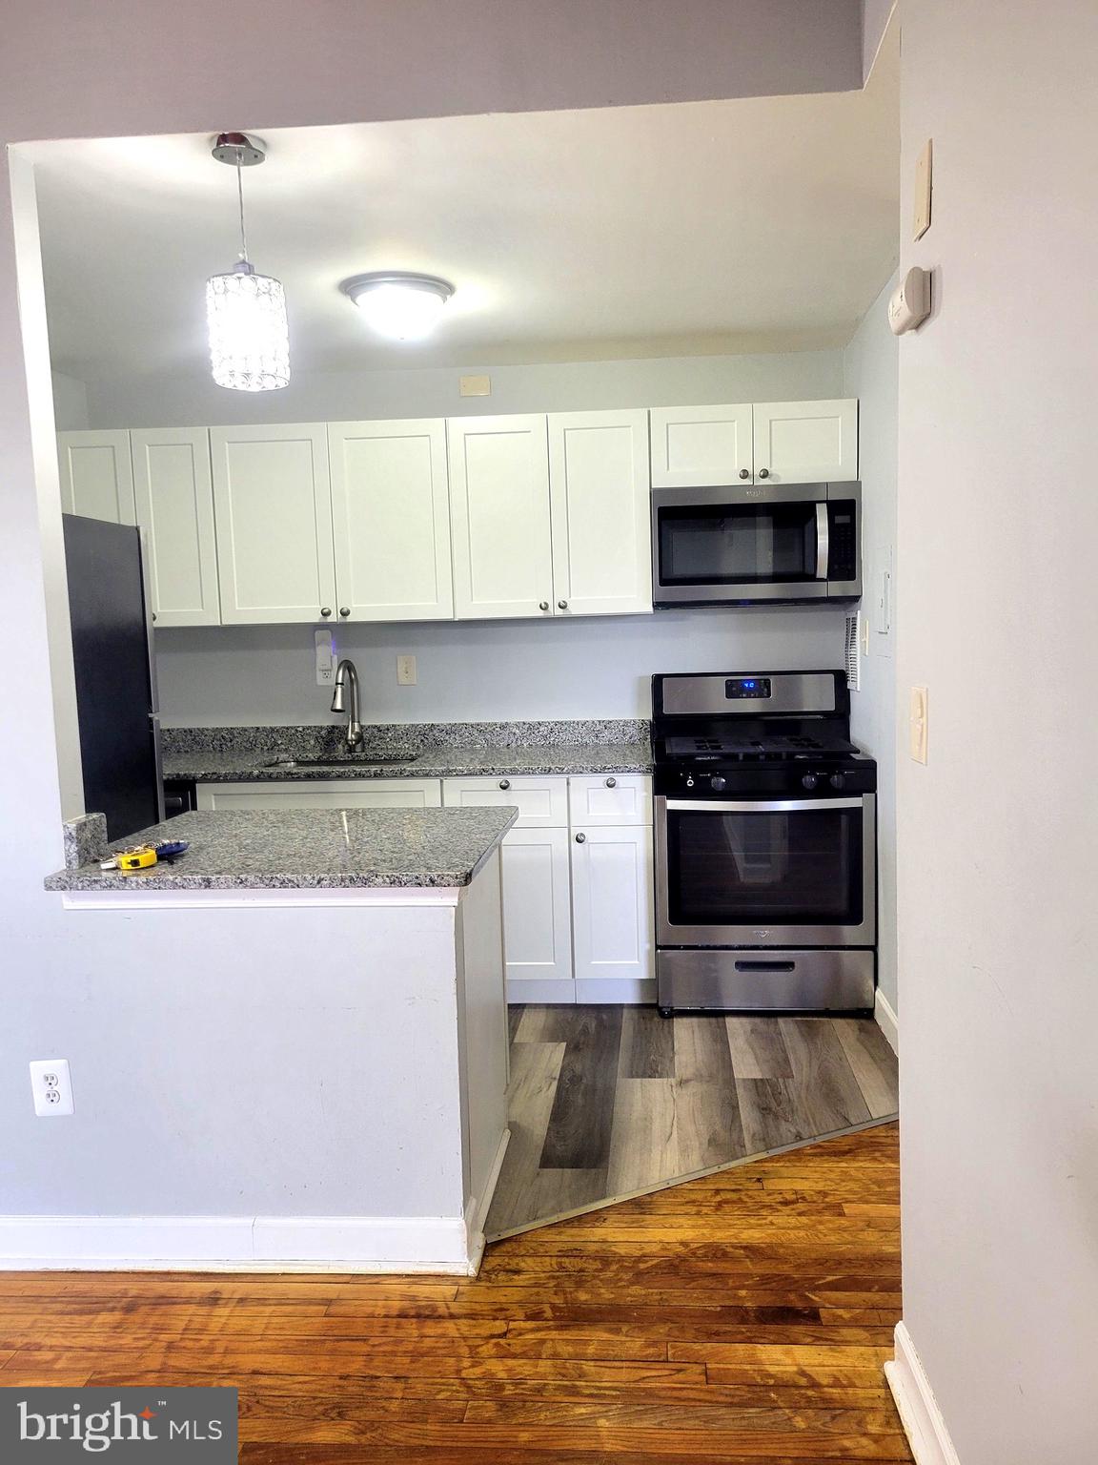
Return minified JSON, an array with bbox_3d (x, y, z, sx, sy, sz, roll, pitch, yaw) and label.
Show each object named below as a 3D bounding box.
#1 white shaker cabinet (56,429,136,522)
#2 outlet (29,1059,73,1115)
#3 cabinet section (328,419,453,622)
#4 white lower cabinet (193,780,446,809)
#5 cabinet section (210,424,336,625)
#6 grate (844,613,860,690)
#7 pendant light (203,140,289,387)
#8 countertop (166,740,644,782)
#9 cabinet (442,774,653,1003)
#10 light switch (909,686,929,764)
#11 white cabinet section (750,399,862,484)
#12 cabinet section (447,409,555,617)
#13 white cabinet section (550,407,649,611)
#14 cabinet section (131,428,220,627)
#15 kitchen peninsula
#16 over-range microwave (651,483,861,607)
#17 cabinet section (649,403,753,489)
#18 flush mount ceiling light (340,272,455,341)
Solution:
[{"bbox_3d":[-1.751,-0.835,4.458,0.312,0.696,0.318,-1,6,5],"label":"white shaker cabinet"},{"bbox_3d":[-1.124,0.805,2.489,0.088,0.128,0.008,-1,6,5],"label":"outlet"},{"bbox_3d":[-0.590,-0.823,4.372,0.456,0.757,0.320,-1,6,4],"label":"cabinet section"},{"bbox_3d":[-0.804,0.563,4.365,0.923,0.872,0.612,-1,6,6],"label":"white lower cabinet"},{"bbox_3d":[-1.050,-0.815,4.408,0.465,0.757,0.320,-1,6,4],"label":"cabinet section"},{"bbox_3d":[1.166,-0.315,4.218,0.018,0.305,0.300,-1,6,5],"label":"grate"},{"bbox_3d":[-0.654,-1.005,2.361,0.176,0.500,0.176,-1,6,6],"label":"pendant light"},{"bbox_3d":[-0.692,0.118,4.307,2.200,0.031,0.648,-1,6,5],"label":"countertop"},{"bbox_3d":[0.036,0.555,4.296,0.762,0.873,0.645,-1,6,5],"label":"cabinet"},{"bbox_3d":[0.624,-0.011,1.874,0.015,0.124,0.083,-1,6,4],"label":"light switch"},{"bbox_3d":[0.962,-1.085,4.229,0.382,0.289,0.320,-1,6,4],"label":"white cabinet section"},{"bbox_3d":[-0.172,-0.831,4.340,0.384,0.757,0.320,-1,6,4],"label":"cabinet section"},{"bbox_3d":[0.209,-0.838,4.310,0.379,0.757,0.320,-1,6,4],"label":"white cabinet section"},{"bbox_3d":[-1.439,-0.807,4.438,0.316,0.757,0.320,-1,6,4],"label":"cabinet section"},{"bbox_3d":[-0.578,0.708,2.762,0.925,0.905,0.810,-1,6,4],"label":"kitchen peninsula"},{"bbox_3d":[0.771,-0.703,4.185,0.759,0.425,0.410,-1,6,6],"label":"over-range microwave"},{"bbox_3d":[0.582,-1.078,4.259,0.381,0.289,0.320,-1,6,4],"label":"cabinet section"},{"bbox_3d":[-0.457,-1.270,3.326,0.344,0.145,0.344,-1,6,5],"label":"flush mount ceiling light"}]

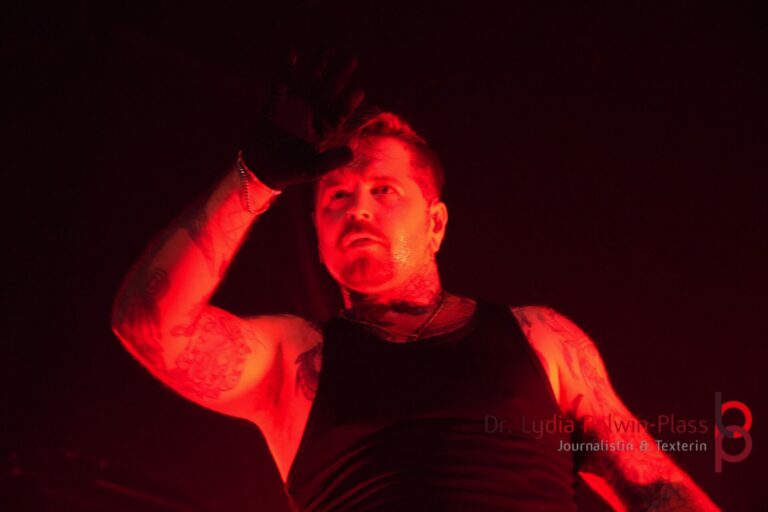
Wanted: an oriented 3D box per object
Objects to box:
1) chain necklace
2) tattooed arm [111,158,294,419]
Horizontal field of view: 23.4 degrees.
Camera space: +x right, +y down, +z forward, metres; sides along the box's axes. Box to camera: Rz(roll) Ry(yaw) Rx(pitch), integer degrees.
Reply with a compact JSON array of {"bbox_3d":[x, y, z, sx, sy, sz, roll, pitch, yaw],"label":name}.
[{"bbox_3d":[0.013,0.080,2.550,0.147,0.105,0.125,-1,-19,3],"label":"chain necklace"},{"bbox_3d":[-0.241,0.043,2.470,0.250,0.330,0.250,-3,-19,8],"label":"tattooed arm"}]

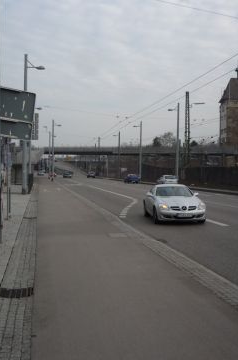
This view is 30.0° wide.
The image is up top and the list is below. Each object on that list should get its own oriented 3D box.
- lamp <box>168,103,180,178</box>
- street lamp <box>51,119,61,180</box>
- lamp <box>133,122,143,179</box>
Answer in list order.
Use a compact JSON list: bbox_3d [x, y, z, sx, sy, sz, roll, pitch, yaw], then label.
[{"bbox_3d":[6.347,-4.122,51.300,1.400,9.400,0.300,0,1,-10],"label":"lamp"},{"bbox_3d":[-9.758,-4.701,70.000,1.400,9.400,0.300,0,1,-10],"label":"street lamp"},{"bbox_3d":[3.040,-4.561,71.000,1.450,9.400,0.300,0,1,-10],"label":"lamp"}]

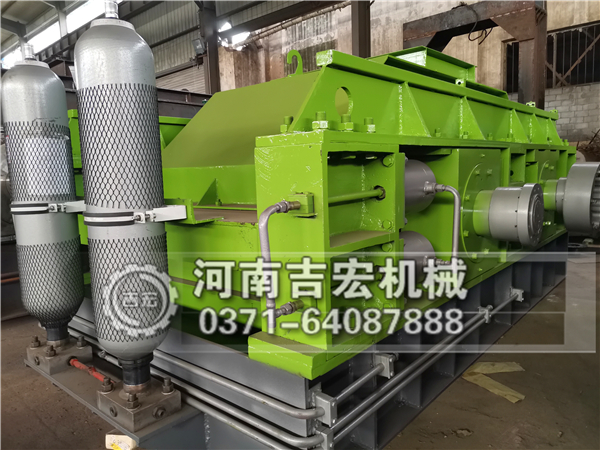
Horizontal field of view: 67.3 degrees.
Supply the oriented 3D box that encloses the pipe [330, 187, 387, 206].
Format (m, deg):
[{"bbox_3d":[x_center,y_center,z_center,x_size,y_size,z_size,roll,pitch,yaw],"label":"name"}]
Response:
[{"bbox_3d":[0.229,-0.122,2.012,0.024,0.024,0.504,4,11,41],"label":"pipe"}]

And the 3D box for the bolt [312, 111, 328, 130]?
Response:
[{"bbox_3d":[0.085,-0.411,1.803,0.069,0.083,0.068,4,9,41],"label":"bolt"}]

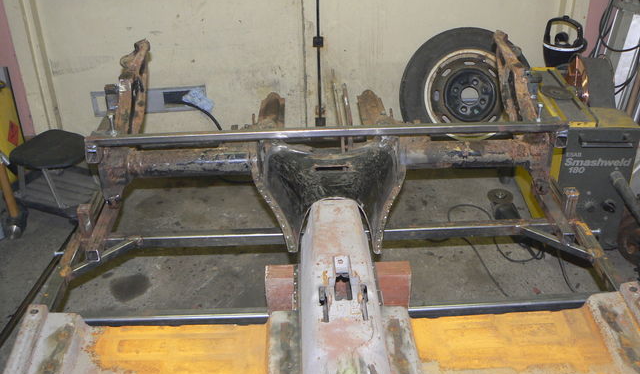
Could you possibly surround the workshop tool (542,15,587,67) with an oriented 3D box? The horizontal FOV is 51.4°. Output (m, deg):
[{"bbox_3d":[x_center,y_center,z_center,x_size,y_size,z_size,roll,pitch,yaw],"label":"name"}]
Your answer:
[{"bbox_3d":[1.084,-0.634,2.950,0.195,0.240,0.160,6,29,13],"label":"workshop tool"}]

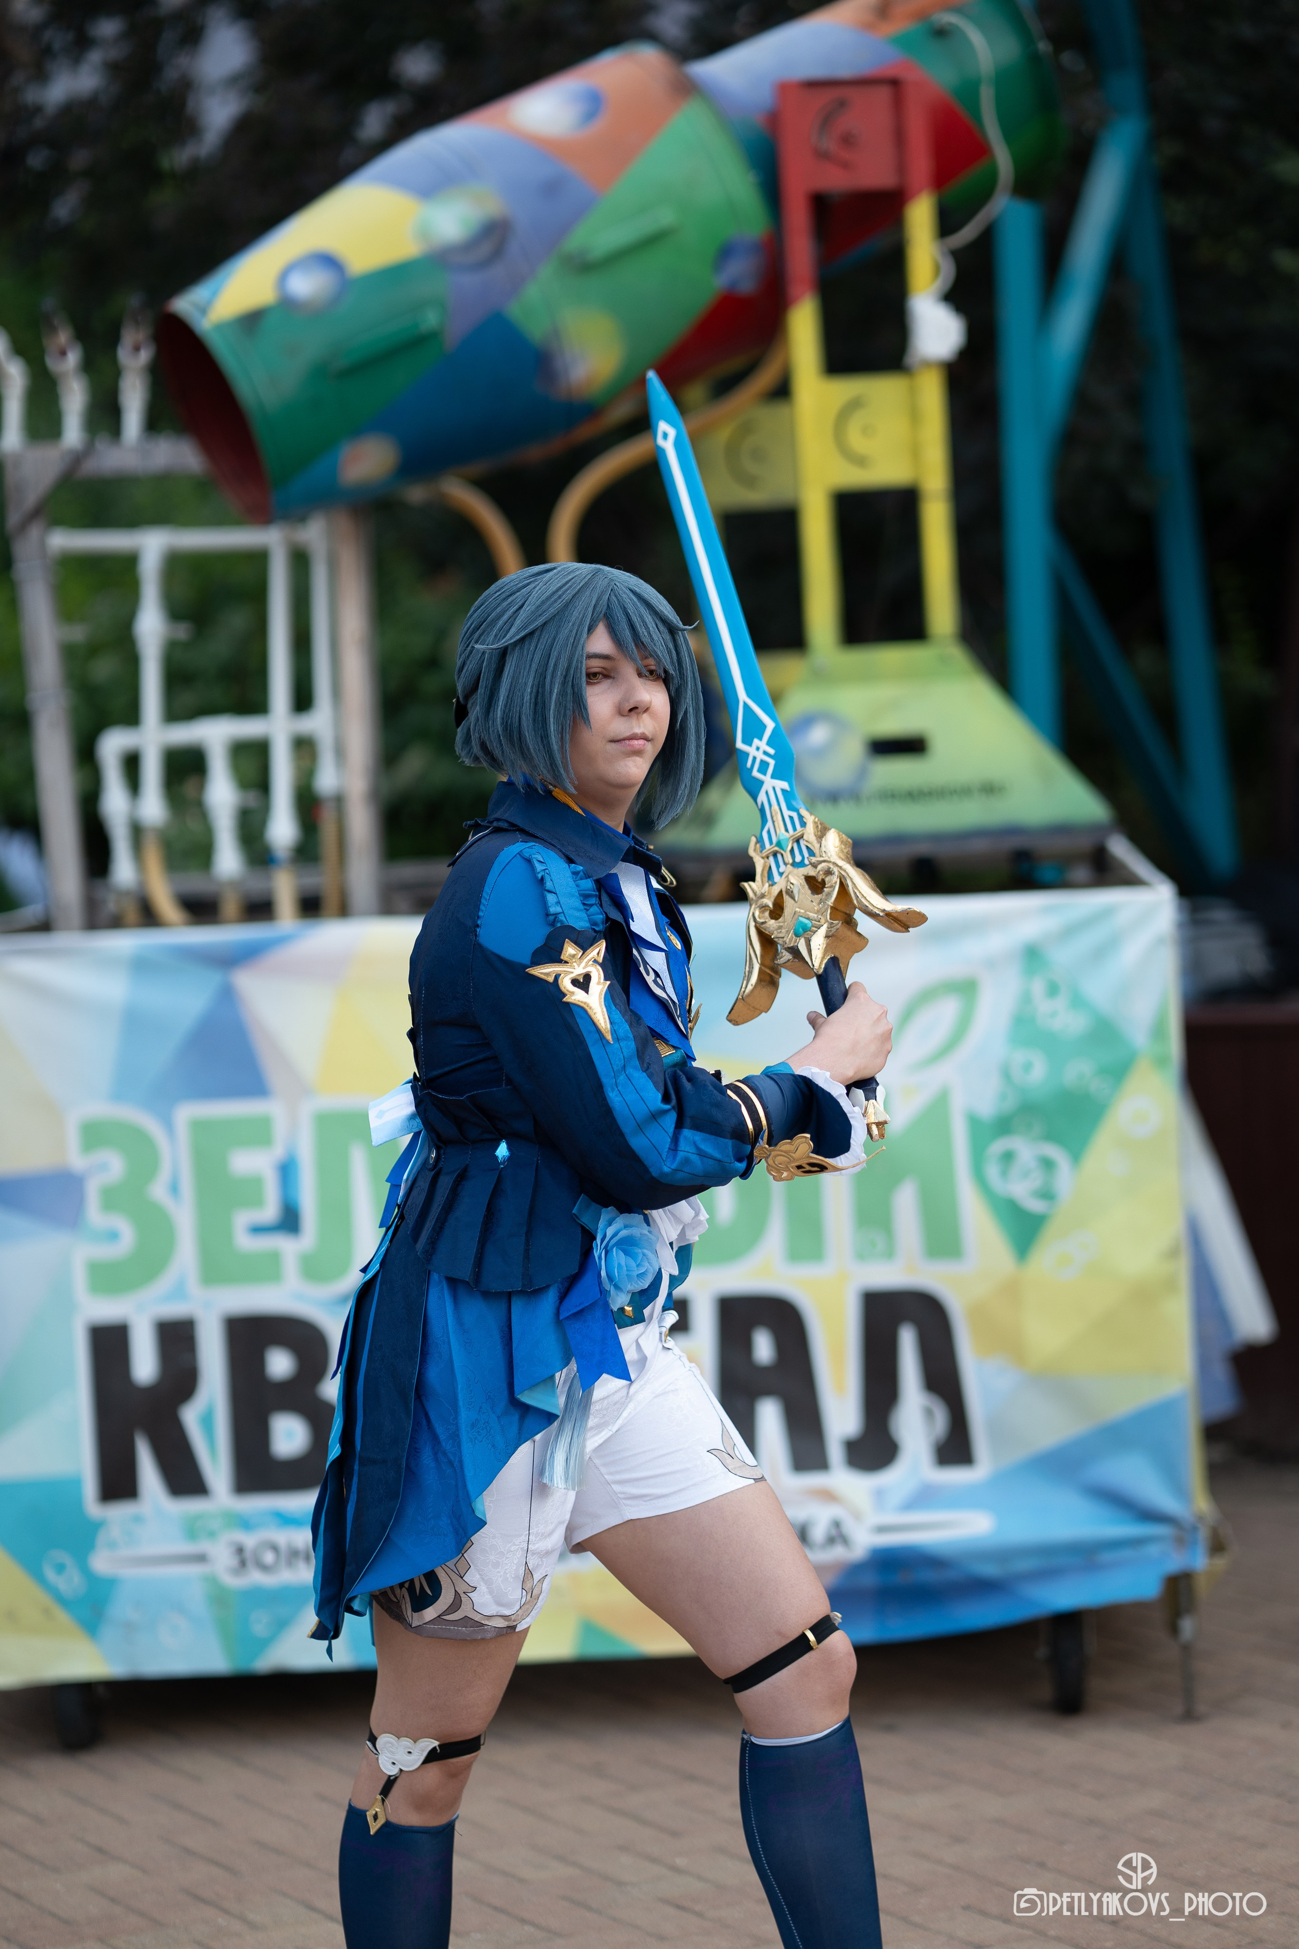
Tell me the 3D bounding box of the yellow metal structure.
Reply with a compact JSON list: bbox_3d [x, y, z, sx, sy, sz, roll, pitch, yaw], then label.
[{"bbox_3d":[0.269,-0.895,7.620,0.254,0.757,0.530,-5,5,-19],"label":"yellow metal structure"}]

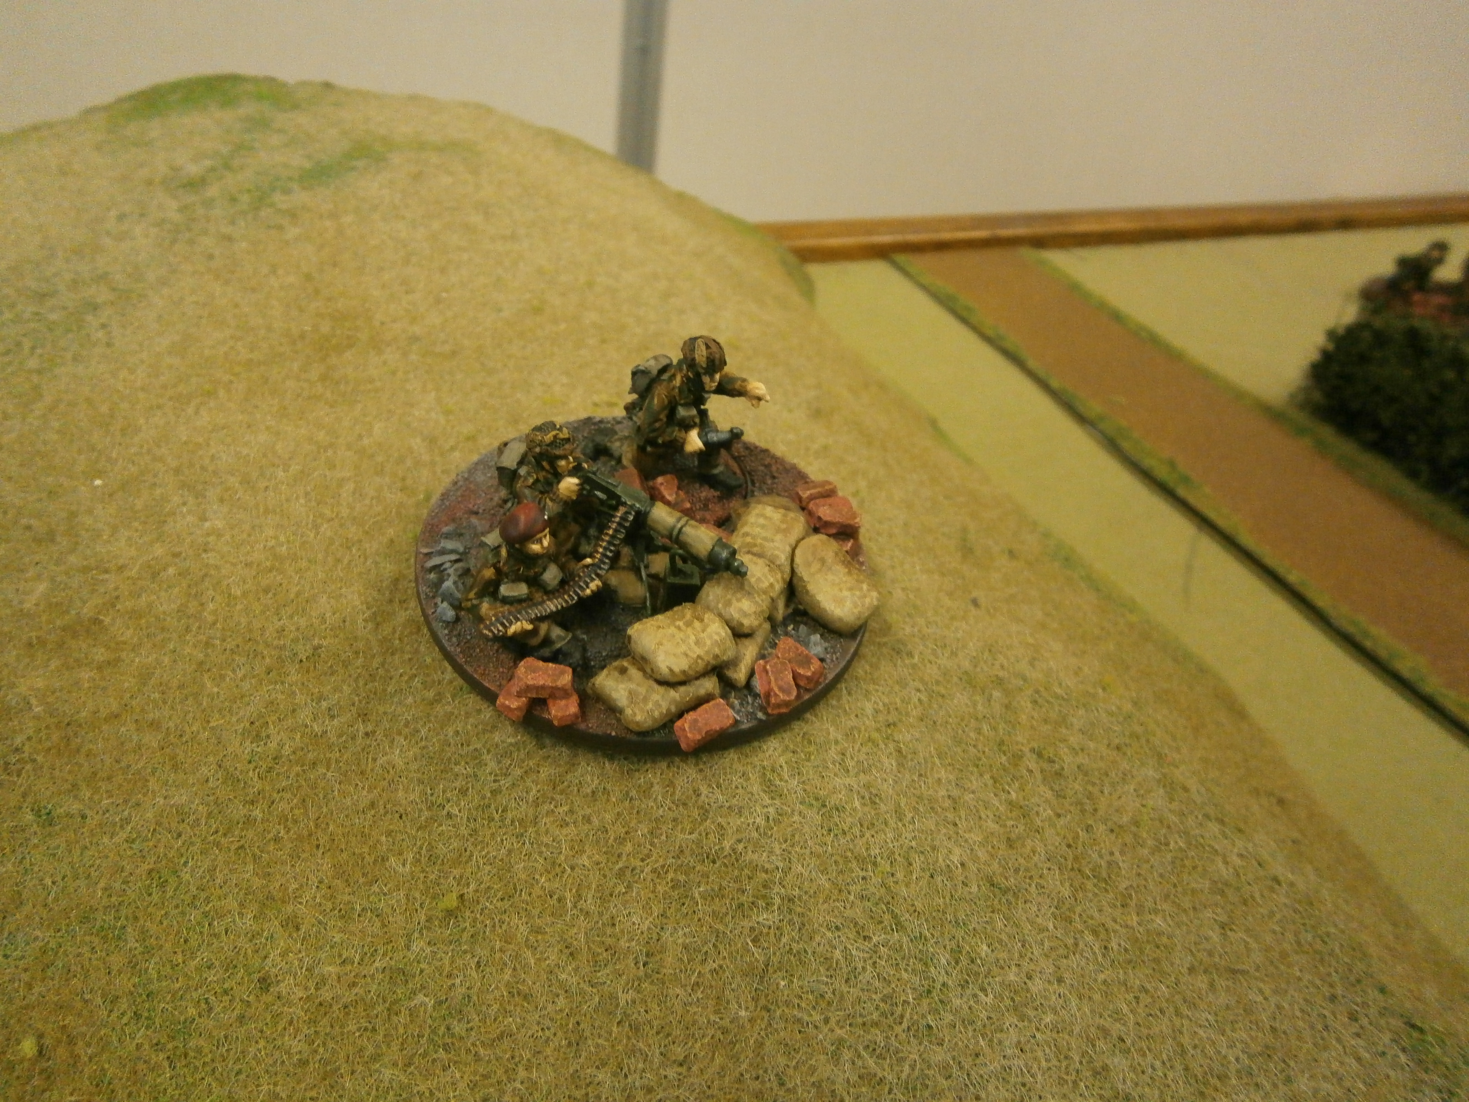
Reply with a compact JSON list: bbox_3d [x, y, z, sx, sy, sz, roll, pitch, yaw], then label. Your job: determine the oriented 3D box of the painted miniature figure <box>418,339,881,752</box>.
[{"bbox_3d":[-0.009,-0.006,0.140,0.061,0.024,0.060,29,46,18],"label":"painted miniature figure"}]

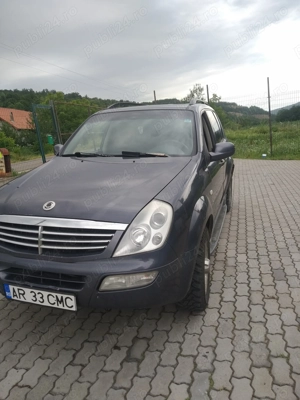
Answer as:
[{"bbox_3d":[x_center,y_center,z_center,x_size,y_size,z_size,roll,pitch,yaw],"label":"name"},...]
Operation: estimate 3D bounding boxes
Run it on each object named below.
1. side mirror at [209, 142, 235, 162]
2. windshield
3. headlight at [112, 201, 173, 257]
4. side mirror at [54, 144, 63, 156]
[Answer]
[{"bbox_3d":[0.733,-0.496,3.053,0.230,0.180,0.155,2,15,18],"label":"side mirror"},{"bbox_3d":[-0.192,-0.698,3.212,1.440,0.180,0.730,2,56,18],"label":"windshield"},{"bbox_3d":[-0.033,0.158,1.809,0.310,0.270,0.320,2,15,18],"label":"headlight"},{"bbox_3d":[-1.043,-0.563,3.632,0.230,0.180,0.155,2,15,18],"label":"side mirror"}]

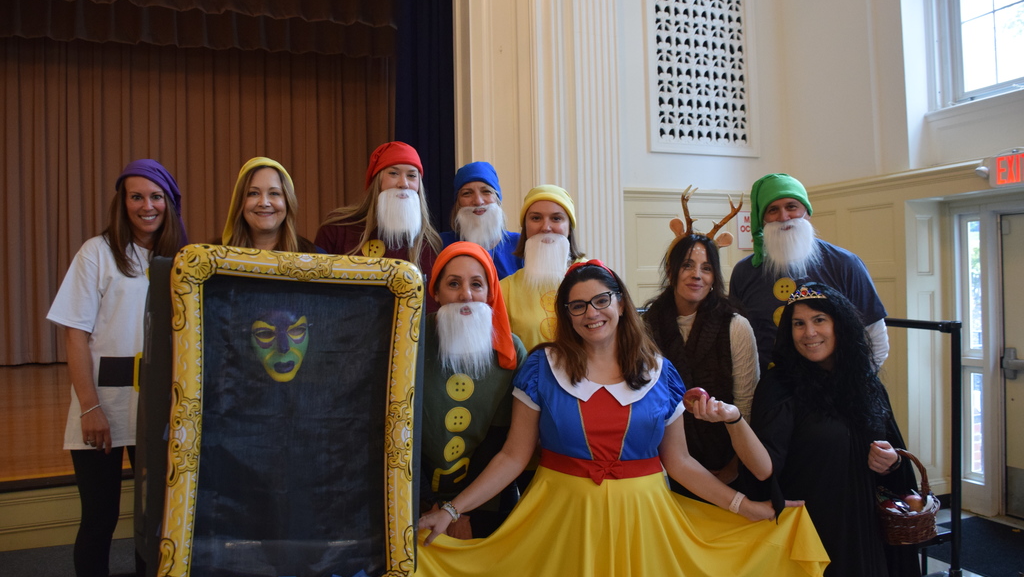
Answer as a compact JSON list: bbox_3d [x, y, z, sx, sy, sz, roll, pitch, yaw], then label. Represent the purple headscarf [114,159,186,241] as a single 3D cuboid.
[{"bbox_3d":[-1.244,-0.290,2.650,0.230,0.315,0.240,-3,0,-28],"label":"purple headscarf"}]

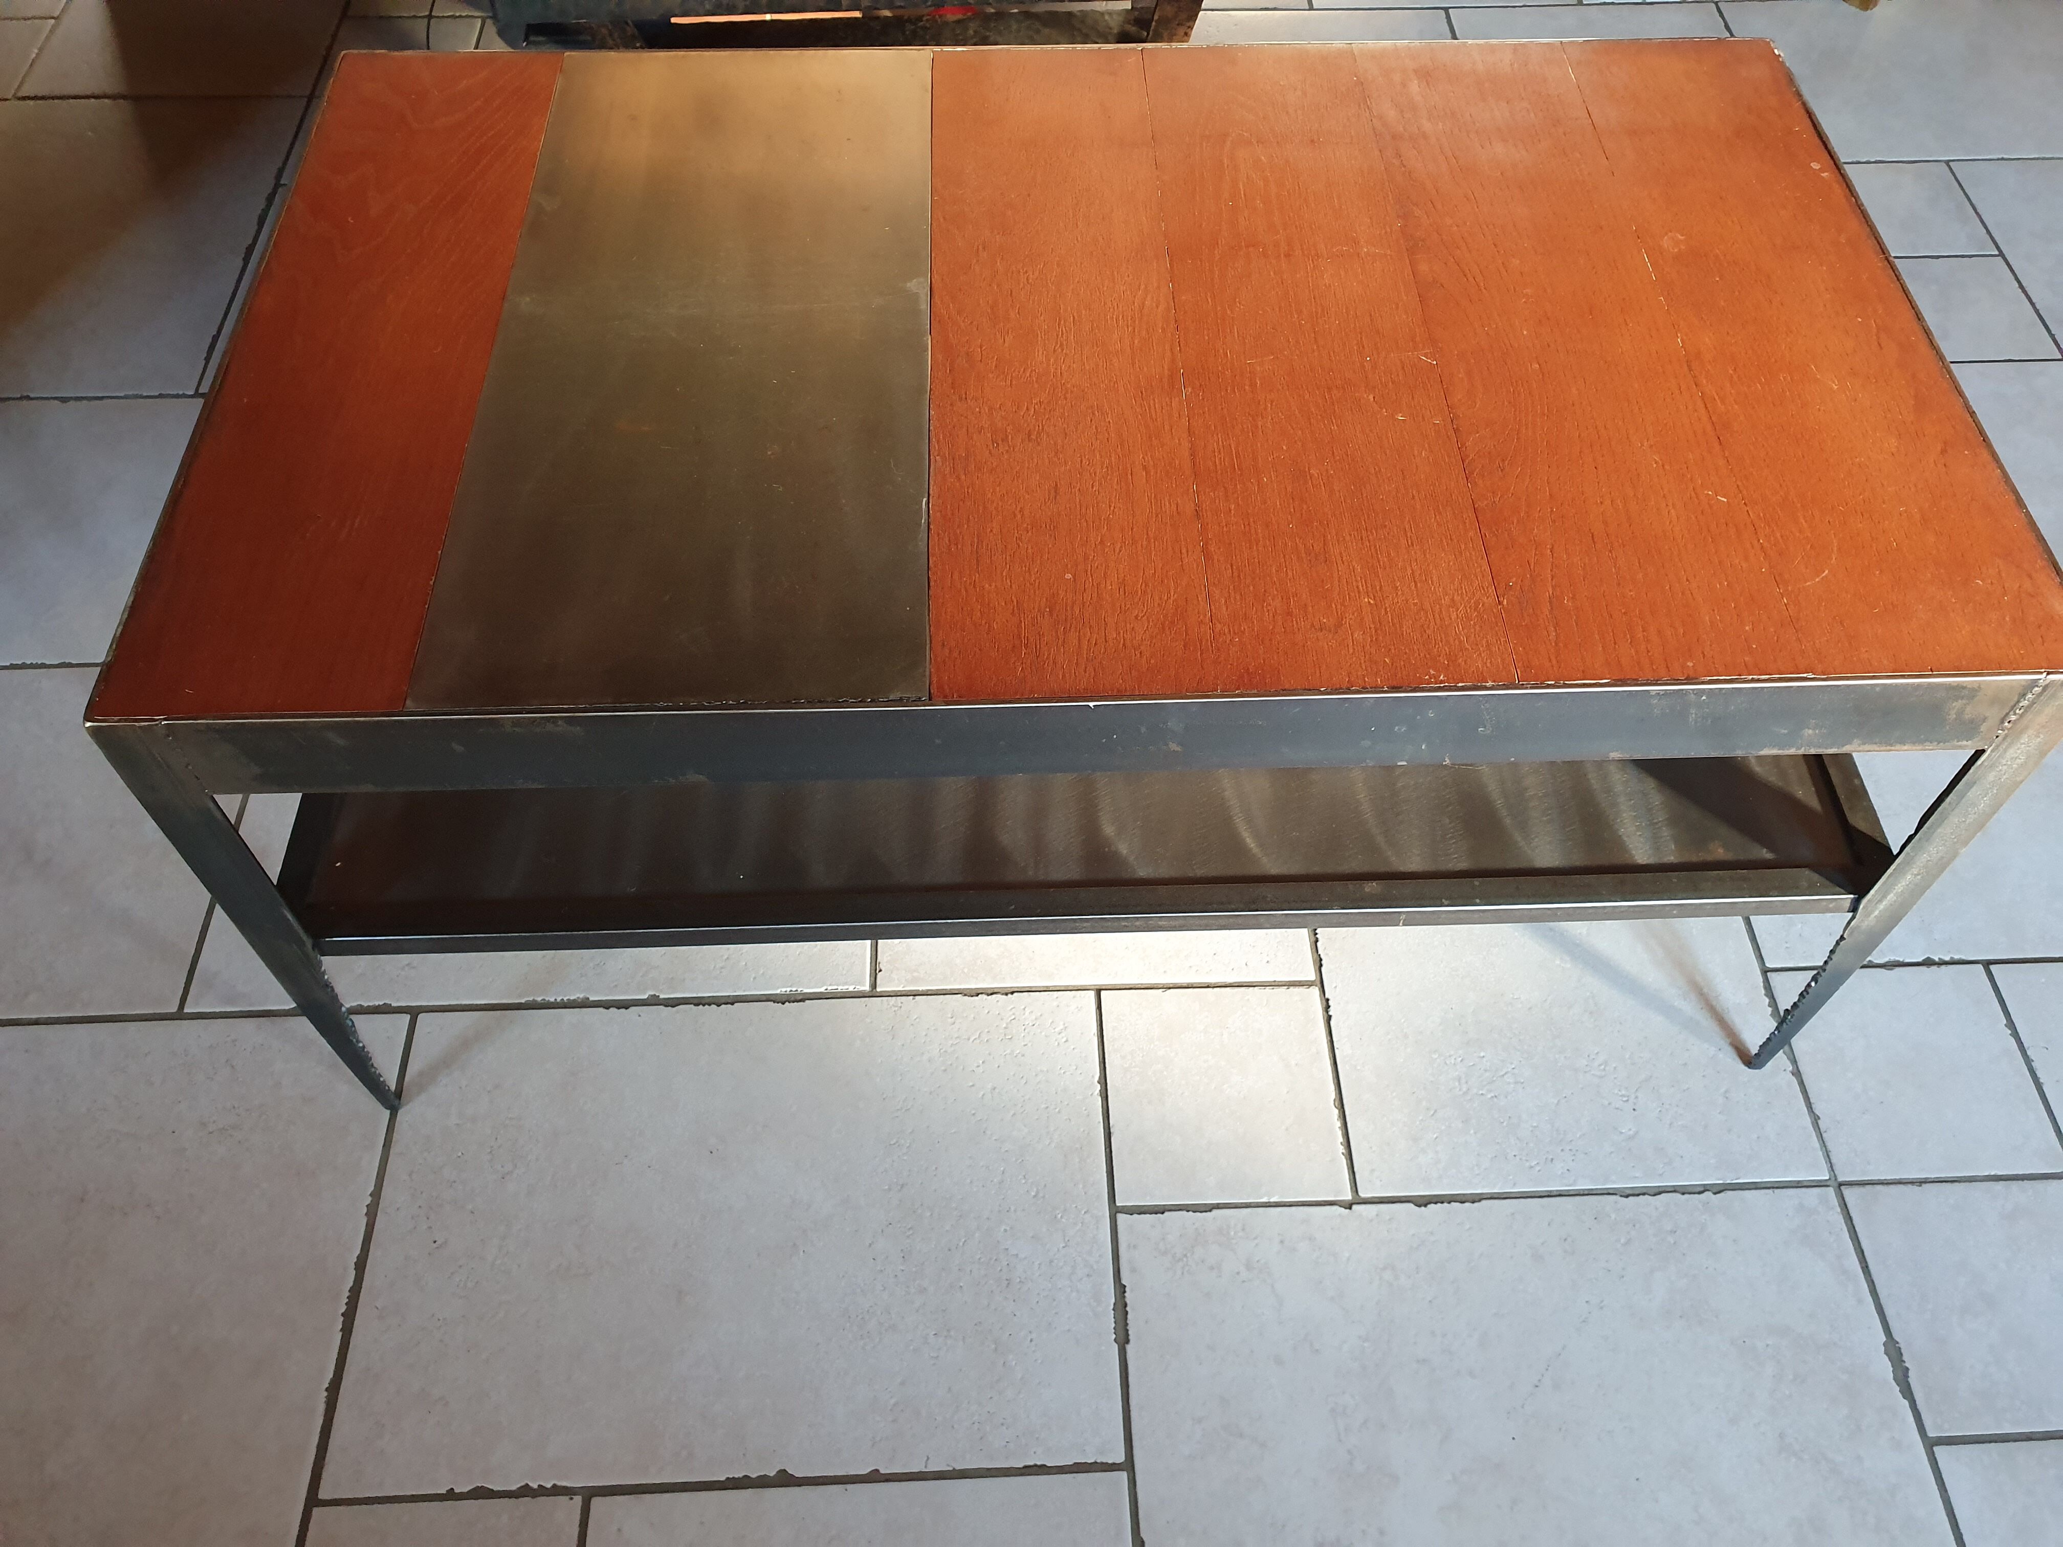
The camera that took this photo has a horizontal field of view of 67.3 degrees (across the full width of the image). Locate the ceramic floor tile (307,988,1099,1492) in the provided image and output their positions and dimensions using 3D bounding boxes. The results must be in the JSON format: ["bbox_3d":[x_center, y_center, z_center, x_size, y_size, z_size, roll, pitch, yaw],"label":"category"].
[{"bbox_3d":[-0.192,0.301,1.037,0.489,0.010,0.320,-1,55,-2],"label":"ceramic floor tile"}]

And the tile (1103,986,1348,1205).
[{"bbox_3d":[0.133,0.226,1.091,0.158,0.010,0.158,-1,55,-2],"label":"tile"}]

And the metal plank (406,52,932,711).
[{"bbox_3d":[-0.179,-0.255,0.881,0.244,0.005,0.546,-2,55,-2],"label":"metal plank"}]

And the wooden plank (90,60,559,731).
[{"bbox_3d":[-0.374,-0.247,0.883,0.143,0.020,0.548,-2,55,-2],"label":"wooden plank"}]

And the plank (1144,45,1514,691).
[{"bbox_3d":[0.152,-0.259,0.896,0.144,0.020,0.545,-1,55,-1],"label":"plank"}]

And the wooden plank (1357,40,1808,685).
[{"bbox_3d":[0.294,-0.263,0.900,0.140,0.020,0.544,-1,55,-1],"label":"wooden plank"}]

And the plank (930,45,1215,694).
[{"bbox_3d":[0.012,-0.254,0.892,0.137,0.020,0.546,-1,55,-1],"label":"plank"}]

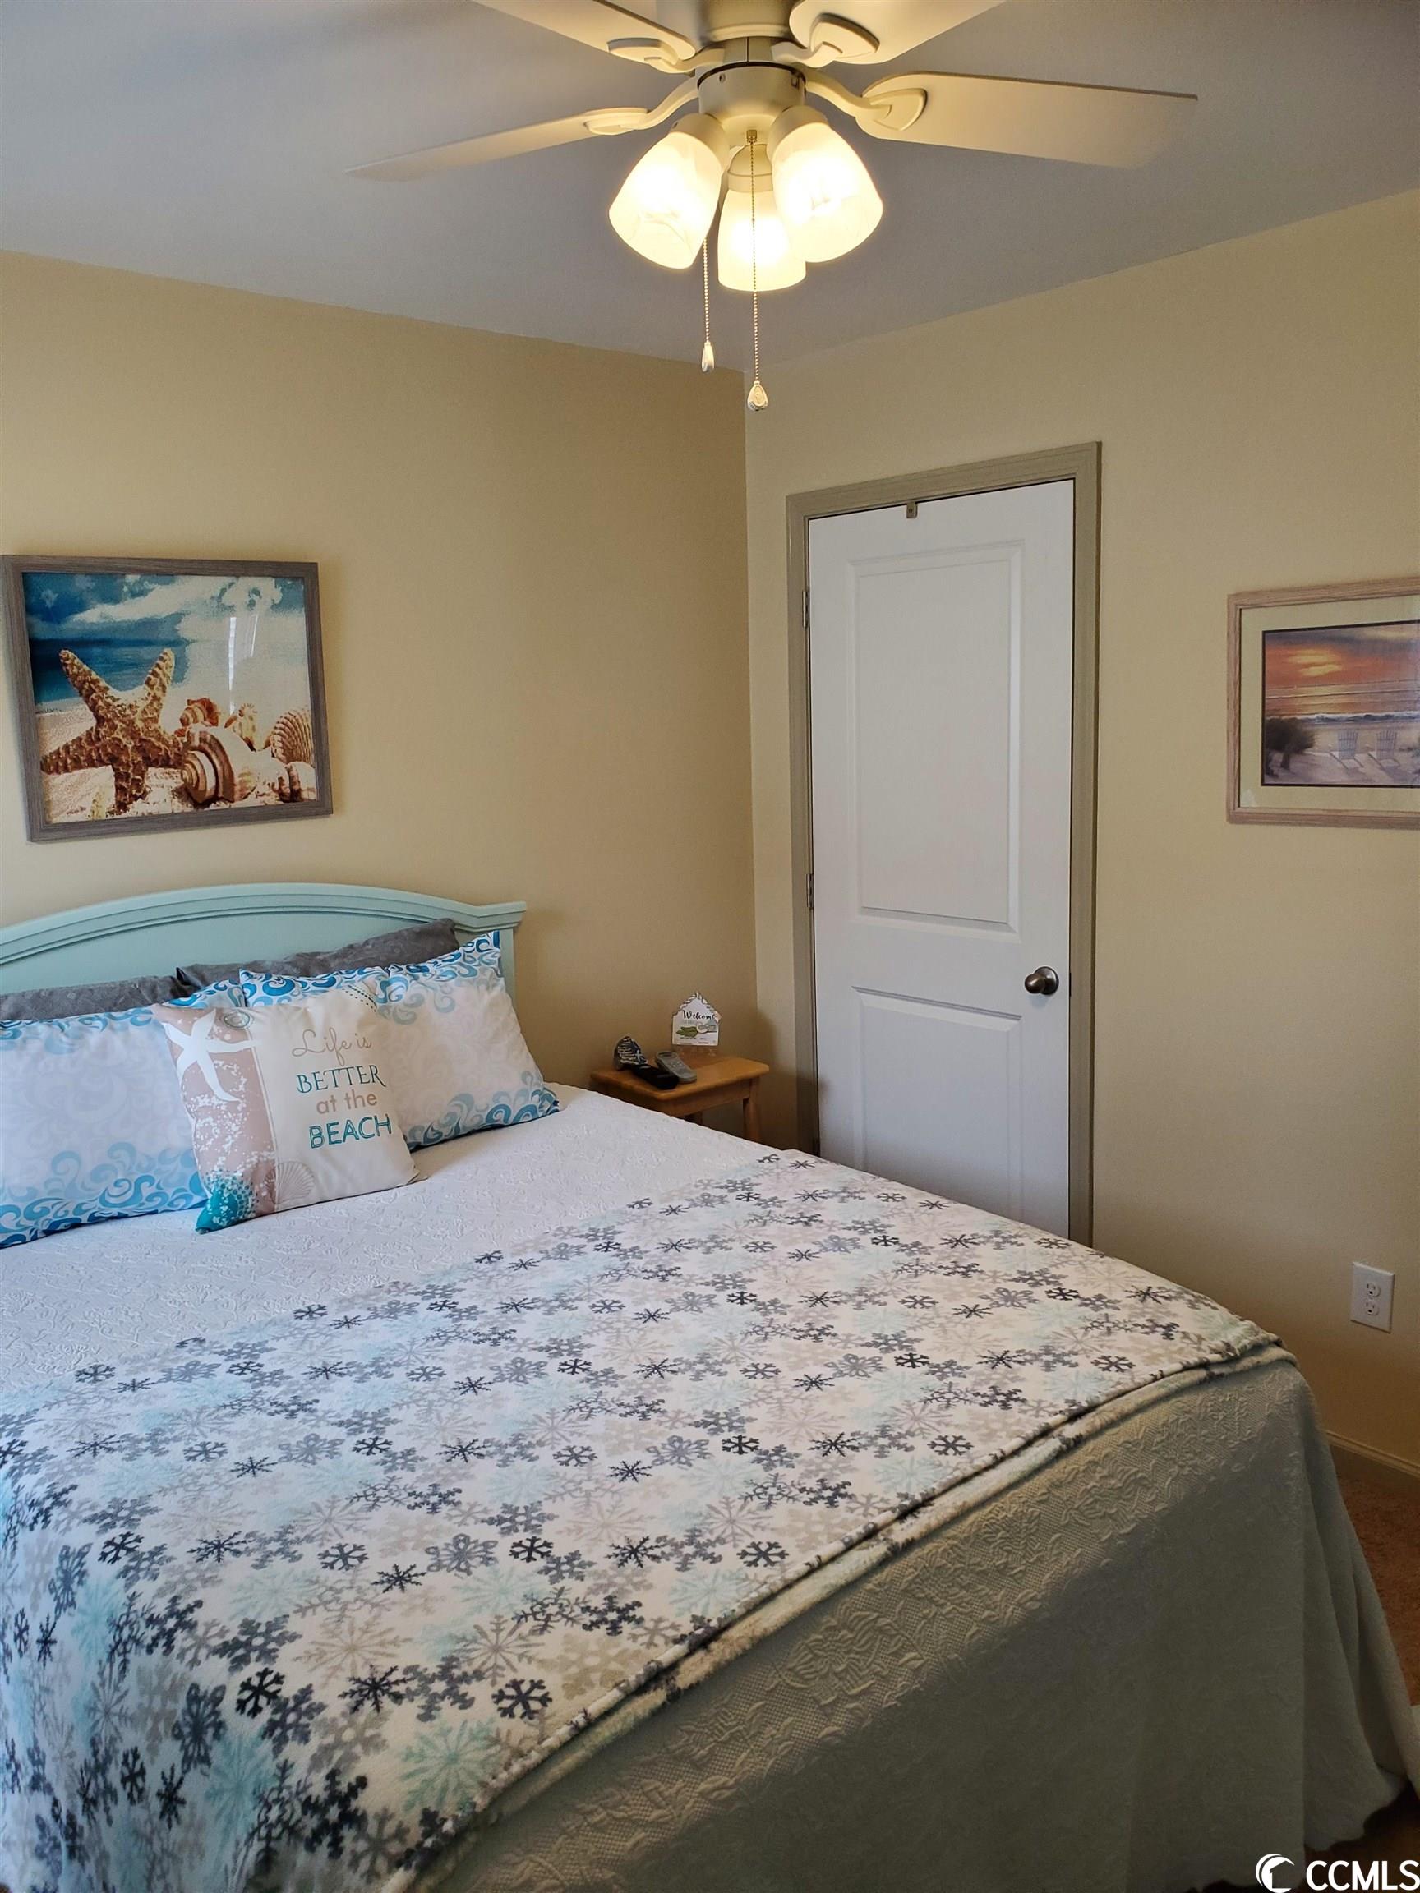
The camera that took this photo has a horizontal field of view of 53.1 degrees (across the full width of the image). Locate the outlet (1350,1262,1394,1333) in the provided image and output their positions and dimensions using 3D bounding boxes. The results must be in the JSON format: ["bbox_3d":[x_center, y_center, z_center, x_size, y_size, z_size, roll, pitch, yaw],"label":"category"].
[{"bbox_3d":[1.315,0.699,2.825,0.008,0.122,0.080,-11,14,-41],"label":"outlet"}]

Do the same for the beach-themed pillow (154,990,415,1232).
[{"bbox_3d":[-0.785,0.282,2.676,0.420,0.415,0.130,-10,-6,-38],"label":"beach-themed pillow"}]

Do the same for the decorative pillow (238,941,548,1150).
[{"bbox_3d":[-0.654,0.217,3.021,0.640,0.425,0.160,-11,-6,-41],"label":"decorative pillow"}]

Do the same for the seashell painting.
[{"bbox_3d":[-1.056,-0.499,2.832,0.625,0.527,0.024,-11,14,-41],"label":"seashell painting"}]

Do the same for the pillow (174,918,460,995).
[{"bbox_3d":[-0.776,0.203,3.024,0.640,0.430,0.140,-11,1,-41],"label":"pillow"}]

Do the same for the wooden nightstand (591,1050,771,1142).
[{"bbox_3d":[-0.070,0.656,3.658,0.362,0.693,0.335,-11,14,-41],"label":"wooden nightstand"}]

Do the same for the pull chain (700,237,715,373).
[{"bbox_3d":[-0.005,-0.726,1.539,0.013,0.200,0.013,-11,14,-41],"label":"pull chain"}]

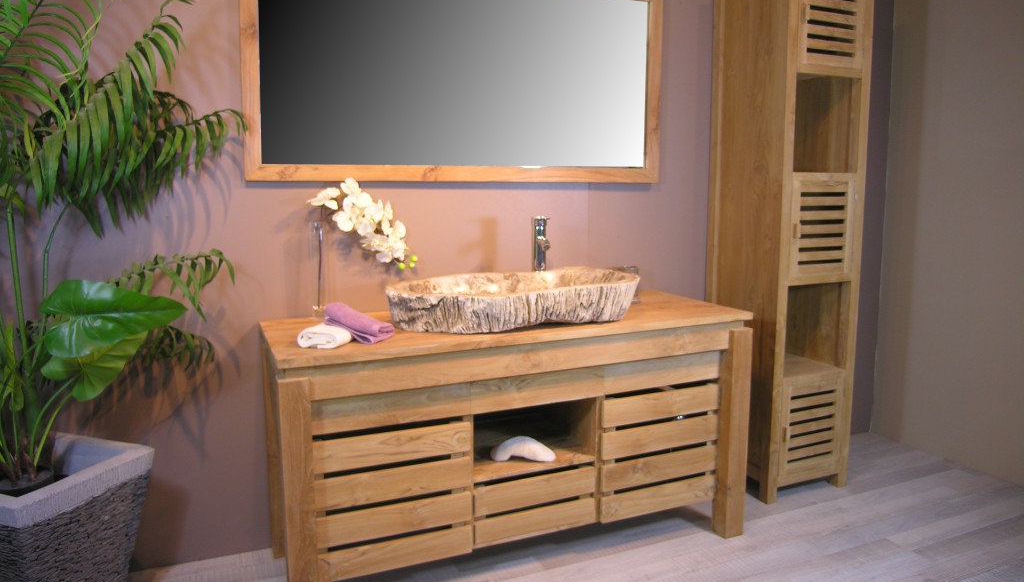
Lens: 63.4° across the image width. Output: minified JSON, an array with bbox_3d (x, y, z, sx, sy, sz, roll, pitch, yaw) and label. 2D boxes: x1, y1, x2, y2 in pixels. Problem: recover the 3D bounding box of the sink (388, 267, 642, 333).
[{"bbox_3d":[0.007,0.026,2.571,0.790,0.125,0.400,-5,10,-22],"label":"sink"}]

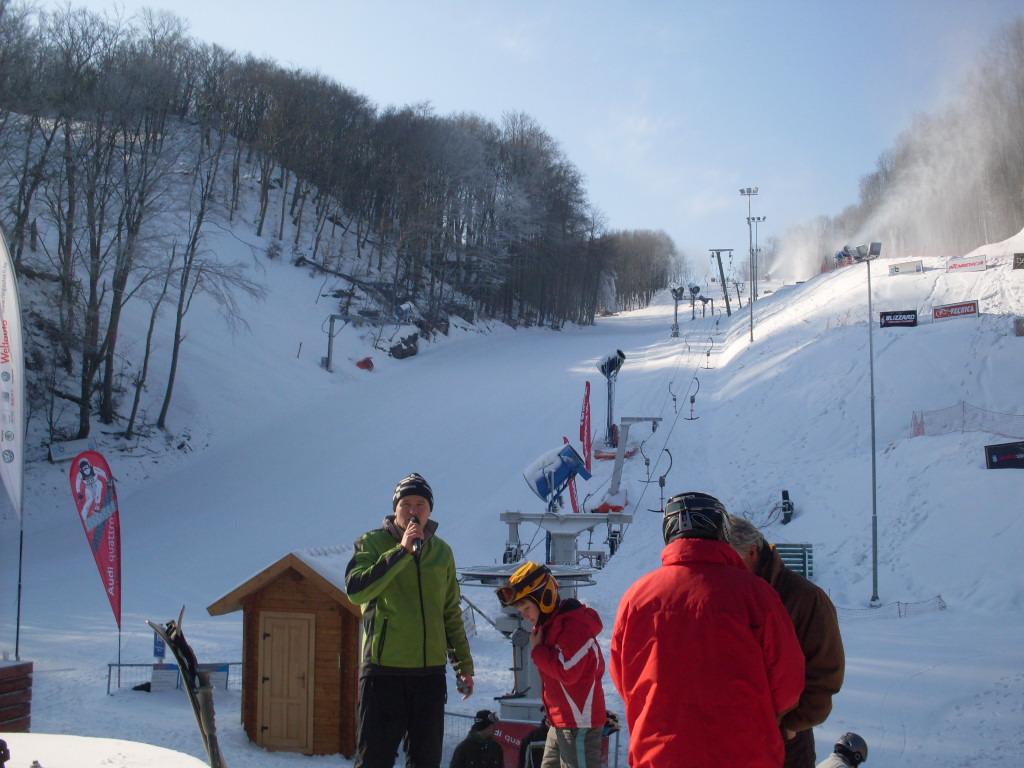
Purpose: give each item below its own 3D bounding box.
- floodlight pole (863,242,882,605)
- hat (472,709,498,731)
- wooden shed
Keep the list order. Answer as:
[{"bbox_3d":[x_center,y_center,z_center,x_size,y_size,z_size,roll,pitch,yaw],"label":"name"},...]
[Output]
[{"bbox_3d":[11.545,1.265,36.000,0.650,11.600,0.500,-2,-5,18],"label":"floodlight pole"},{"bbox_3d":[-0.224,2.895,9.700,0.230,0.190,0.200,-14,1,-24],"label":"hat"},{"bbox_3d":[-2.705,3.861,16.776,2.700,2.800,2.350,-1,-5,20],"label":"wooden shed"}]

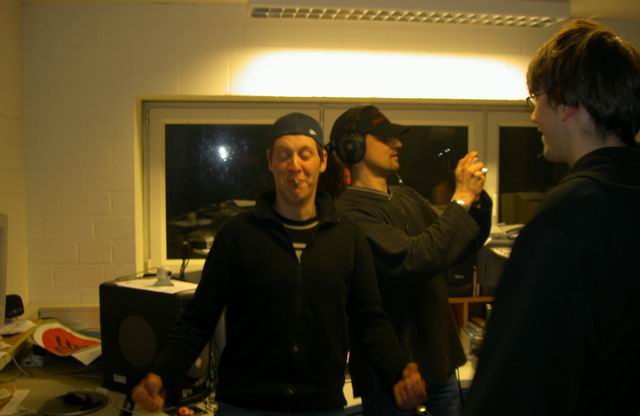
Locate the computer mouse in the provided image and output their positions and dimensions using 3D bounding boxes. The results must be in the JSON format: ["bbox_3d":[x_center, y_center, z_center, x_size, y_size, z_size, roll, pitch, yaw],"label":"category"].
[{"bbox_3d":[-0.932,0.727,2.765,0.102,0.038,0.060,0,4,6],"label":"computer mouse"}]

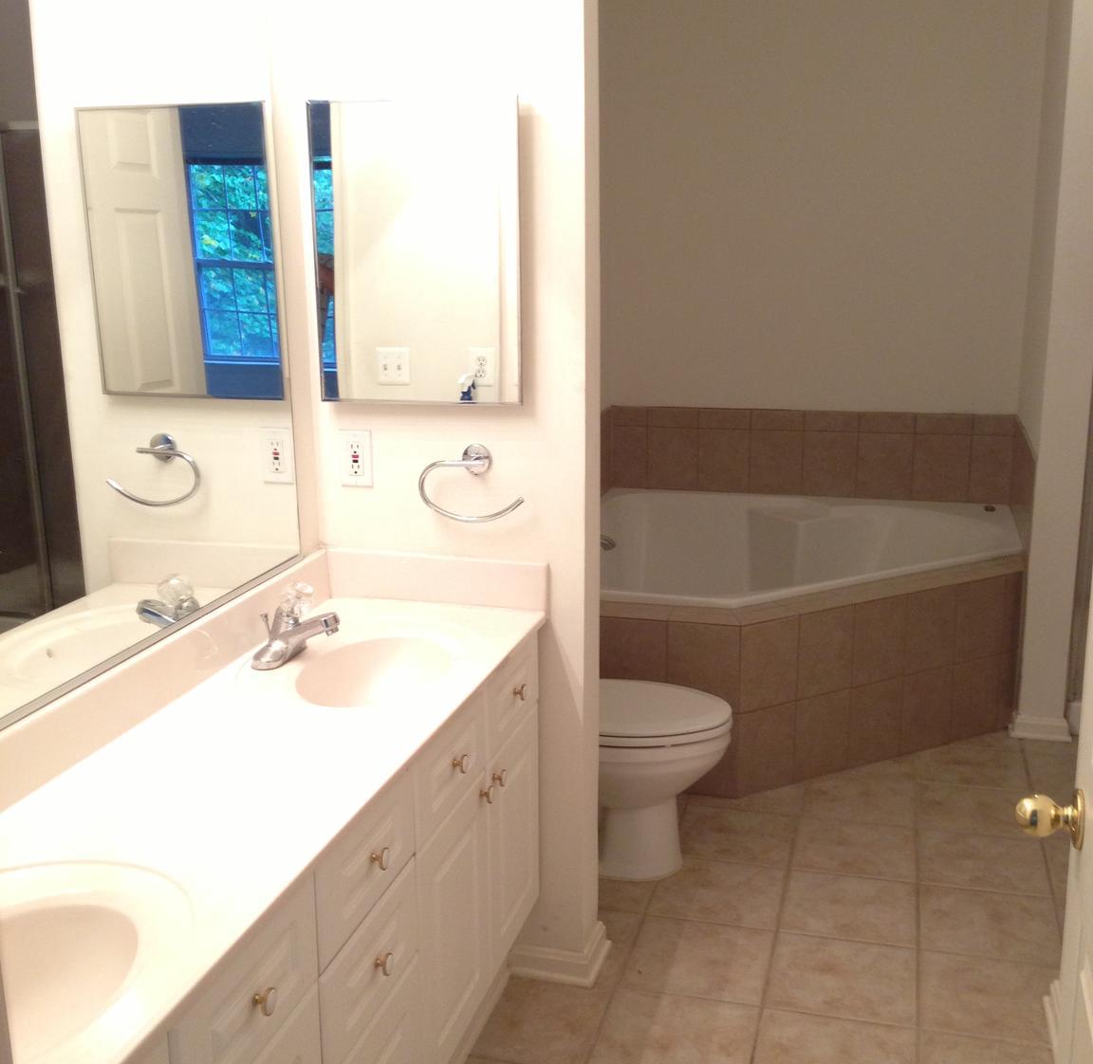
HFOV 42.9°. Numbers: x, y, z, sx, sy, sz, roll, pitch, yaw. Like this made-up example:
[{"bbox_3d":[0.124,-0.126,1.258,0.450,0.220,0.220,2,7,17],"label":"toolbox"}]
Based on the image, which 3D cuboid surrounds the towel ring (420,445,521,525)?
[{"bbox_3d":[-0.144,-0.095,2.751,0.217,0.152,0.055,3,13,15],"label":"towel ring"}]

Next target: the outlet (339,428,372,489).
[{"bbox_3d":[-0.389,-0.148,2.829,0.071,0.115,0.010,3,13,15],"label":"outlet"}]

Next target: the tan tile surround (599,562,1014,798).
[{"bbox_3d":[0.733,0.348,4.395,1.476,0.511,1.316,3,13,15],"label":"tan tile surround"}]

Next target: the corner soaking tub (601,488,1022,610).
[{"bbox_3d":[0.788,0.268,4.557,1.432,0.480,1.469,3,13,15],"label":"corner soaking tub"}]

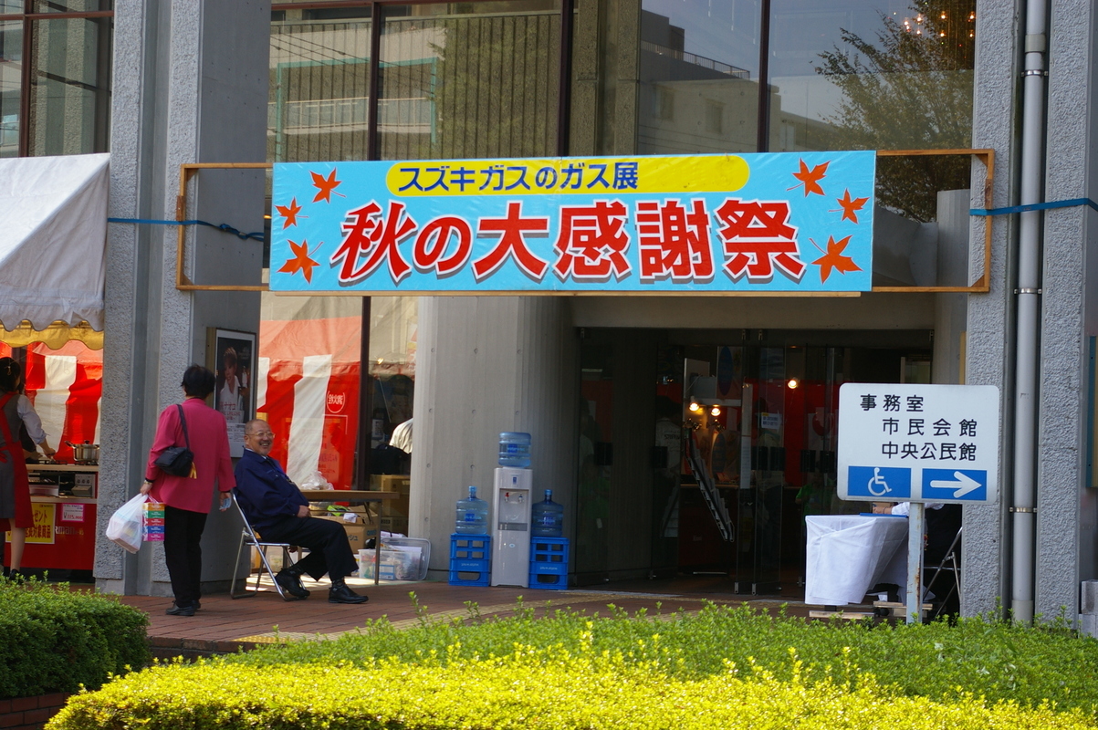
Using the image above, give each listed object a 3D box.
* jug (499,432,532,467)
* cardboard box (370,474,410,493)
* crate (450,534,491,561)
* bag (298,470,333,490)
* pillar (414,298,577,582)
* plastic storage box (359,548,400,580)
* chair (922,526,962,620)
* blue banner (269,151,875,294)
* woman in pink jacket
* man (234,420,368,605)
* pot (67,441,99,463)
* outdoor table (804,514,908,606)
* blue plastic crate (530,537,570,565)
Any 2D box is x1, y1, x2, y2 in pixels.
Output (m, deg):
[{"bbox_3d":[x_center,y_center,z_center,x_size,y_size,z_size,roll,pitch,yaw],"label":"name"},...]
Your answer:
[{"bbox_3d":[-0.282,0.721,20.622,0.265,0.350,0.265,2,-3,0],"label":"jug"},{"bbox_3d":[-1.380,1.065,22.100,0.380,0.190,0.320,1,-2,14],"label":"cardboard box"},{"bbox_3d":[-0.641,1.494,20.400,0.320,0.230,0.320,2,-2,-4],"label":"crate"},{"bbox_3d":[-1.872,0.929,20.100,0.280,0.165,0.220,2,-2,0],"label":"bag"},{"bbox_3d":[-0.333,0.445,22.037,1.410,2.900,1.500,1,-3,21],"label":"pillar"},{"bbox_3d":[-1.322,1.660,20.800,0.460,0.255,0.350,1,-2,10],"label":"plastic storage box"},{"bbox_3d":[2.713,1.388,17.000,0.480,0.770,0.450,1,-2,24],"label":"chair"},{"bbox_3d":[0.069,-0.927,16.479,4.232,0.890,0.050,1,-3,21],"label":"blue banner"},{"bbox_3d":[-2.301,0.798,15.950,0.520,1.570,0.350,3,-2,-27],"label":"woman in pink jacket"},{"bbox_3d":[-1.737,1.020,17.579,0.880,1.260,0.550,1,-3,20],"label":"man"},{"bbox_3d":[-3.474,0.649,18.800,0.320,0.165,0.210,2,-2,-6],"label":"pot"},{"bbox_3d":[2.246,1.401,17.201,0.480,0.700,1.800,1,-3,21],"label":"outdoor table"},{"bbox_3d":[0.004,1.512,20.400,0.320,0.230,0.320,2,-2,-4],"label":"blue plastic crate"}]

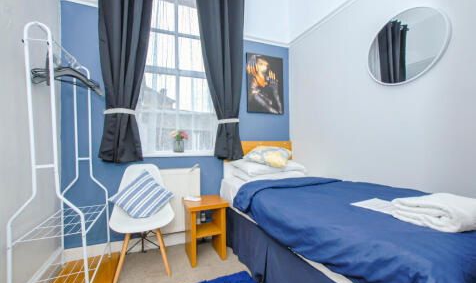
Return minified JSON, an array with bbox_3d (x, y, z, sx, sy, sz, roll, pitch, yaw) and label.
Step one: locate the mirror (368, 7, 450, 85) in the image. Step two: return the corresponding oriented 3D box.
[{"bbox_3d":[1.114,-0.631,1.343,0.030,0.490,0.487,0,0,-22],"label":"mirror"}]

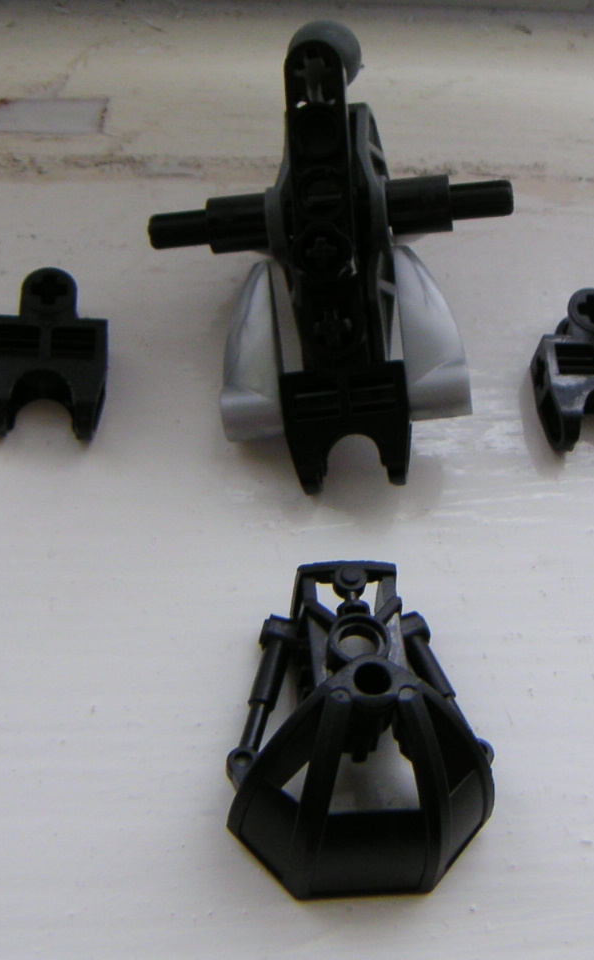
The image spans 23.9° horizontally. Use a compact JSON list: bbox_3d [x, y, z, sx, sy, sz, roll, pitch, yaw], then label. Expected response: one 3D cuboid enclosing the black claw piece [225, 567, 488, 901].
[{"bbox_3d":[0.008,0.028,0.169,0.032,0.019,0.040,0,63,-7],"label":"black claw piece"}]

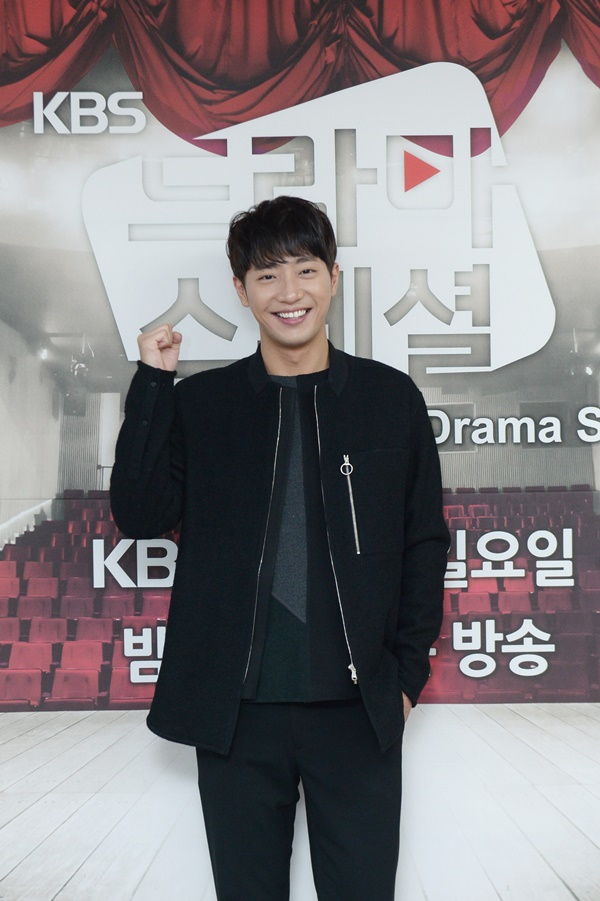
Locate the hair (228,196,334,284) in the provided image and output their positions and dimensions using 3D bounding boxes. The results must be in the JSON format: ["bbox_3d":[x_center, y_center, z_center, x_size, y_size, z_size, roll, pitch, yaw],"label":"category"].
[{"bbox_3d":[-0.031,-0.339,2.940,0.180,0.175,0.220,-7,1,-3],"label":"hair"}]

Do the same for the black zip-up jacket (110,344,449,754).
[{"bbox_3d":[-0.034,0.163,2.900,0.560,0.690,0.350,0,1,-3],"label":"black zip-up jacket"}]

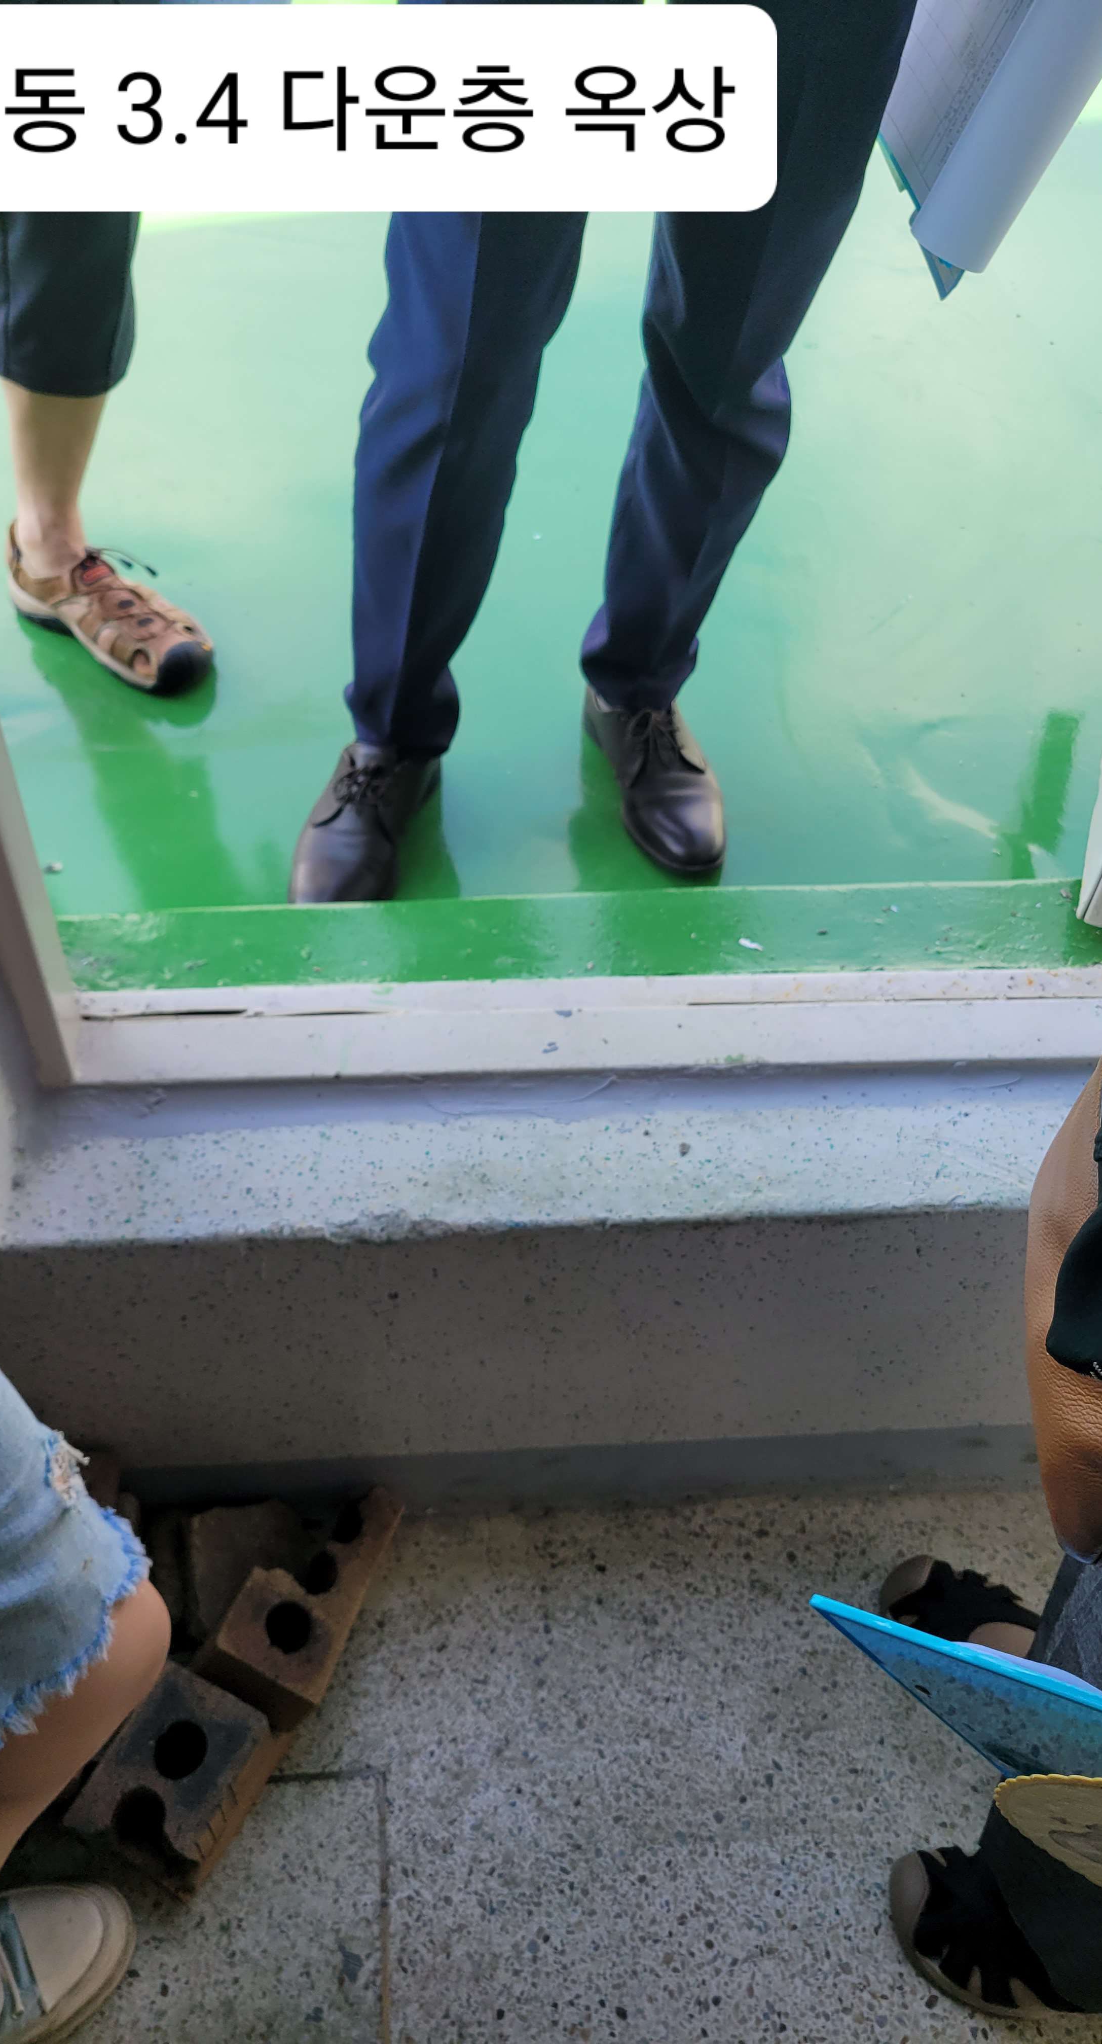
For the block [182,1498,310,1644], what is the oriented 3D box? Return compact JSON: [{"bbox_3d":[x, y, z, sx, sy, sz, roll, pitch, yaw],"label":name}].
[{"bbox_3d":[-0.249,0.479,1.310,0.100,0.060,0.120,-10,50,-11],"label":"block"}]

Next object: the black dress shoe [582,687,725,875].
[{"bbox_3d":[0.107,-0.290,1.627,0.105,0.105,0.287,-11,50,-13],"label":"black dress shoe"}]

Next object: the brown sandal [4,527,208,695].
[{"bbox_3d":[-0.523,-0.498,1.779,0.305,0.100,0.108,34,55,24],"label":"brown sandal"}]

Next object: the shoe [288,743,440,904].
[{"bbox_3d":[-0.181,-0.238,1.566,0.105,0.105,0.285,13,49,8],"label":"shoe"}]

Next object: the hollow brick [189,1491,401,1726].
[{"bbox_3d":[-0.205,0.467,1.273,0.090,0.057,0.190,34,36,-5],"label":"hollow brick"}]

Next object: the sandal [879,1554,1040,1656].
[{"bbox_3d":[0.406,0.531,1.310,0.245,0.080,0.097,19,50,13],"label":"sandal"}]

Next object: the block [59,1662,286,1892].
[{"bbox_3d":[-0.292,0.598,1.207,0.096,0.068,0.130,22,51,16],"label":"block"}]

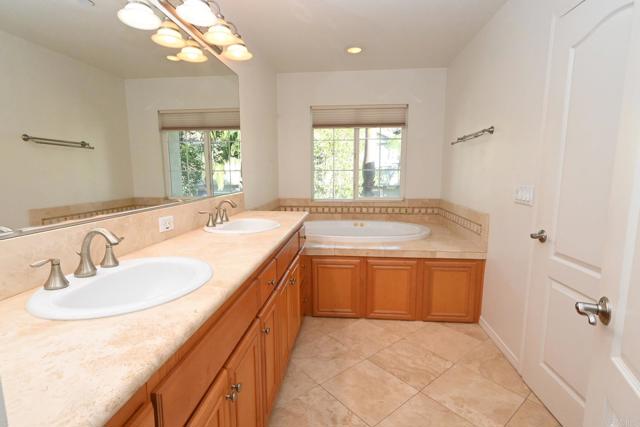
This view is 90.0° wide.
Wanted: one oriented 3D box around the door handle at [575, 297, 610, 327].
[{"bbox_3d":[0.693,0.254,0.812,0.064,0.068,0.130,4,8,26],"label":"door handle"}]

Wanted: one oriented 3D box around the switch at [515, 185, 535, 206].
[{"bbox_3d":[1.255,-0.116,1.964,0.015,0.120,0.212,1,8,6],"label":"switch"}]

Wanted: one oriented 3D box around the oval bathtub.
[{"bbox_3d":[0.367,0.413,3.303,1.480,0.500,0.920,1,8,6],"label":"oval bathtub"}]

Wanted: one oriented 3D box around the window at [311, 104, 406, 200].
[{"bbox_3d":[0.450,-0.708,3.822,1.120,1.110,0.100,1,8,6],"label":"window"}]

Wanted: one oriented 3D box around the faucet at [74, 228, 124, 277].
[{"bbox_3d":[-0.679,0.115,0.979,0.153,0.146,0.058,1,8,6],"label":"faucet"}]

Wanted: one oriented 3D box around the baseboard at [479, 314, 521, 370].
[{"bbox_3d":[1.280,0.909,2.312,0.015,0.085,0.630,1,8,6],"label":"baseboard"}]

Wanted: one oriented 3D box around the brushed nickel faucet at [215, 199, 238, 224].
[{"bbox_3d":[-0.576,-0.013,1.957,0.150,0.143,0.056,1,8,6],"label":"brushed nickel faucet"}]

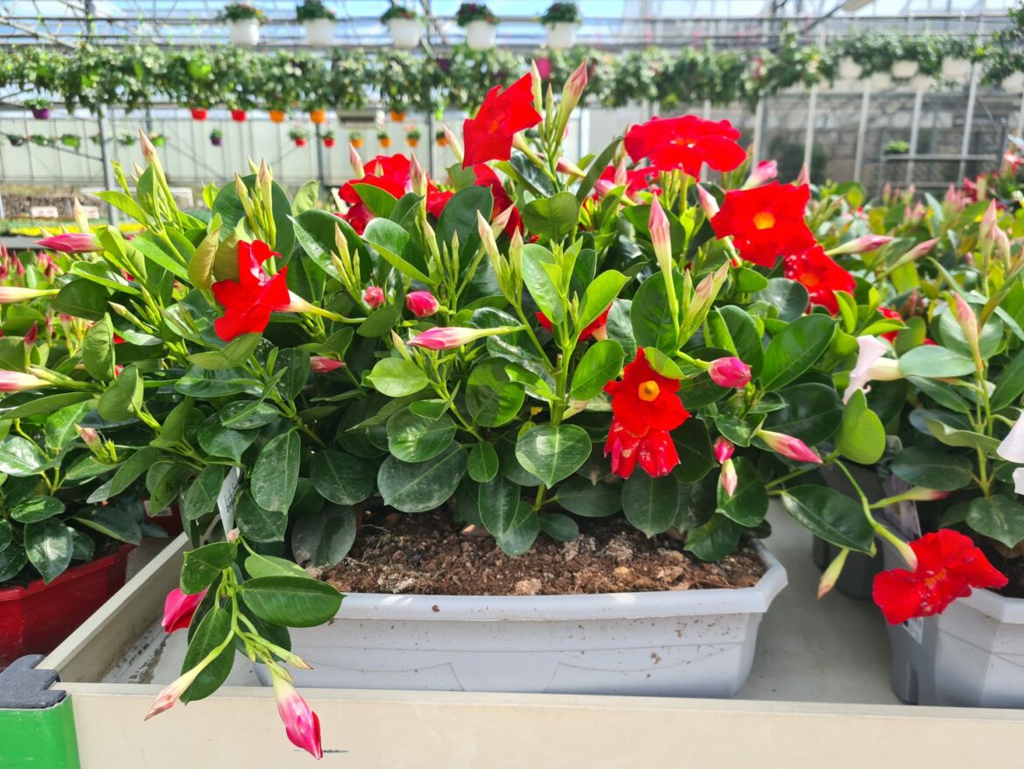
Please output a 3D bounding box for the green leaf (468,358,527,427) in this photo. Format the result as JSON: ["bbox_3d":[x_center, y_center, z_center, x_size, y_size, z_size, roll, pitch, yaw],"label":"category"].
[{"bbox_3d":[-0.015,0.008,0.720,0.056,0.072,0.016,32,-12,8],"label":"green leaf"}]

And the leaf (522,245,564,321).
[{"bbox_3d":[0.024,-0.082,0.620,0.033,0.068,0.015,-18,-9,-23],"label":"leaf"}]

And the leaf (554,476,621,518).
[{"bbox_3d":[0.075,0.110,0.755,0.072,0.016,0.052,-1,53,-1],"label":"leaf"}]

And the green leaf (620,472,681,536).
[{"bbox_3d":[0.126,0.105,0.700,0.052,0.066,0.015,0,-18,0],"label":"green leaf"}]

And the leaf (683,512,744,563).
[{"bbox_3d":[0.172,0.129,0.655,0.055,0.014,0.040,-32,56,-16],"label":"leaf"}]

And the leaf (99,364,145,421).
[{"bbox_3d":[-0.297,0.006,0.585,0.034,0.046,0.016,-33,-25,30],"label":"leaf"}]

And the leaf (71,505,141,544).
[{"bbox_3d":[-0.368,0.128,0.700,0.064,0.016,0.036,15,41,9],"label":"leaf"}]

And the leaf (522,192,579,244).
[{"bbox_3d":[0.035,-0.152,0.700,0.052,0.052,0.018,-2,-30,-1],"label":"leaf"}]

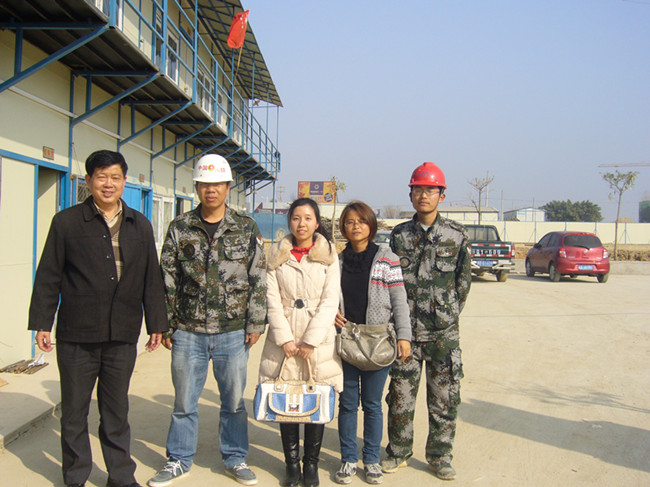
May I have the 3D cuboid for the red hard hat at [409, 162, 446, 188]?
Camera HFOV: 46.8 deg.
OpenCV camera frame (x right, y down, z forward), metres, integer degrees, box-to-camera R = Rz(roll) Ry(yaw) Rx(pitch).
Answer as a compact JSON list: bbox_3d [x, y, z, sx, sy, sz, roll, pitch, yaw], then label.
[{"bbox_3d":[0.587,-0.388,4.280,0.215,0.150,0.270,1,4,20],"label":"red hard hat"}]

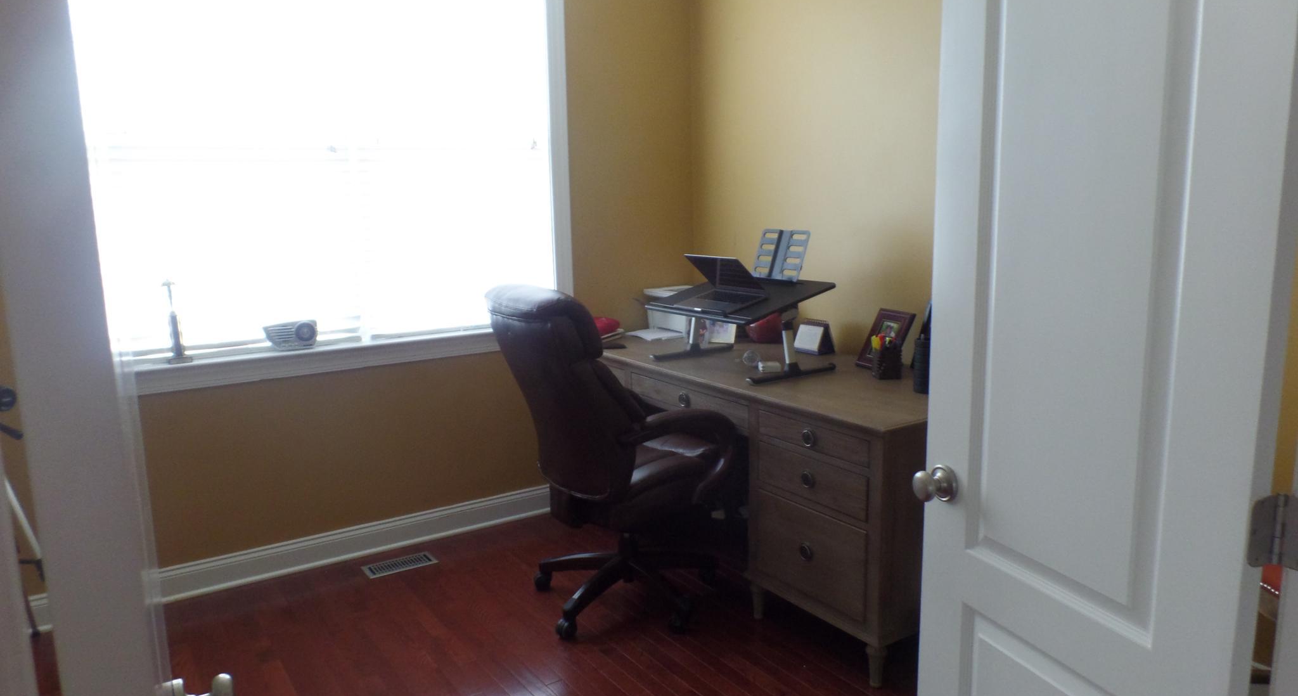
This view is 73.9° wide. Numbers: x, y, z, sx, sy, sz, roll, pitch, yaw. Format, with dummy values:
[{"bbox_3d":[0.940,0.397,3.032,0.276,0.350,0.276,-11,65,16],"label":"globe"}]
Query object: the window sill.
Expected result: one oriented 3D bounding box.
[{"bbox_3d":[-1.108,0.017,3.514,1.810,0.095,0.110,-8,12,-32],"label":"window sill"}]

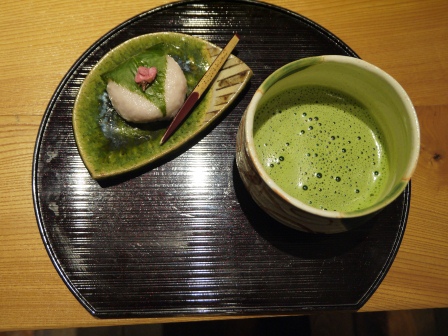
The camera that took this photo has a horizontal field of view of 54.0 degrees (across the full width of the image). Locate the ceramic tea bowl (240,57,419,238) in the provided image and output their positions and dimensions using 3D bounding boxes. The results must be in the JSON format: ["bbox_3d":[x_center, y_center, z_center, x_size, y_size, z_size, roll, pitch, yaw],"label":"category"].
[{"bbox_3d":[0.069,-0.013,0.317,0.117,0.080,0.117,0,76,0],"label":"ceramic tea bowl"}]

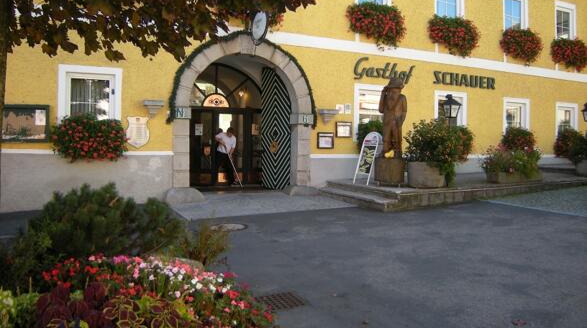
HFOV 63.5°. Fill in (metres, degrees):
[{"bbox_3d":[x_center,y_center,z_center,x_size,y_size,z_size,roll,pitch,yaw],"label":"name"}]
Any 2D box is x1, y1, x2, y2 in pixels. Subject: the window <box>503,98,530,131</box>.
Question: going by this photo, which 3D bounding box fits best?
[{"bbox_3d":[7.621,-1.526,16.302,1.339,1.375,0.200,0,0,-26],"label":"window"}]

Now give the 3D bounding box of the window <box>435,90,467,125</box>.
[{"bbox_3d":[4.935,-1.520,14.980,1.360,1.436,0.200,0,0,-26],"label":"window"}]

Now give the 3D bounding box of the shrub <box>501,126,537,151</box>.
[{"bbox_3d":[7.107,-0.790,14.995,1.100,0.780,0.600,0,0,-25],"label":"shrub"}]

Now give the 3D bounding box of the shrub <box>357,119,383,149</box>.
[{"bbox_3d":[2.161,-0.831,13.151,0.800,0.850,0.600,0,0,-26],"label":"shrub"}]

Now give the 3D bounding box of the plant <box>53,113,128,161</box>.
[{"bbox_3d":[-4.145,-0.536,9.597,1.420,0.950,0.650,0,0,-25],"label":"plant"}]

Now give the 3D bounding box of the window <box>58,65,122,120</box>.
[{"bbox_3d":[-4.417,-1.447,10.379,1.270,1.308,0.200,0,0,-26],"label":"window"}]

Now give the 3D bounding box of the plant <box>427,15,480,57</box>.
[{"bbox_3d":[4.673,-3.729,13.777,1.380,1.000,0.660,0,0,-25],"label":"plant"}]

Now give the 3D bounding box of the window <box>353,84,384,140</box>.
[{"bbox_3d":[2.137,-1.411,13.007,1.200,1.520,0.200,0,0,-25],"label":"window"}]

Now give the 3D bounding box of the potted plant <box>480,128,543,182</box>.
[{"bbox_3d":[5.675,-0.246,12.300,1.500,1.380,0.680,0,0,-25],"label":"potted plant"}]

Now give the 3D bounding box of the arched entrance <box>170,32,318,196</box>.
[{"bbox_3d":[-1.236,-1.304,12.079,3.825,4.003,0.500,0,0,-26],"label":"arched entrance"}]

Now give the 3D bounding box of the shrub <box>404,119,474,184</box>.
[{"bbox_3d":[3.157,-0.228,10.300,1.120,1.430,1.050,0,0,-26],"label":"shrub"}]

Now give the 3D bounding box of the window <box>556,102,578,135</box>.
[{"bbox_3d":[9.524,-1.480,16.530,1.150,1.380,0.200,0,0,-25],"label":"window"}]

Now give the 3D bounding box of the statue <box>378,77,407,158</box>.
[{"bbox_3d":[2.179,-1.029,10.500,0.600,1.800,0.500,0,0,-10],"label":"statue"}]

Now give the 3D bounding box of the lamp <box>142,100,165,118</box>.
[{"bbox_3d":[-3.040,-1.179,10.307,0.380,0.370,0.340,0,0,-25],"label":"lamp"}]

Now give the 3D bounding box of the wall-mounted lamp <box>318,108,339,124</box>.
[{"bbox_3d":[0.933,-1.213,12.202,0.380,0.360,0.340,0,0,-25],"label":"wall-mounted lamp"}]

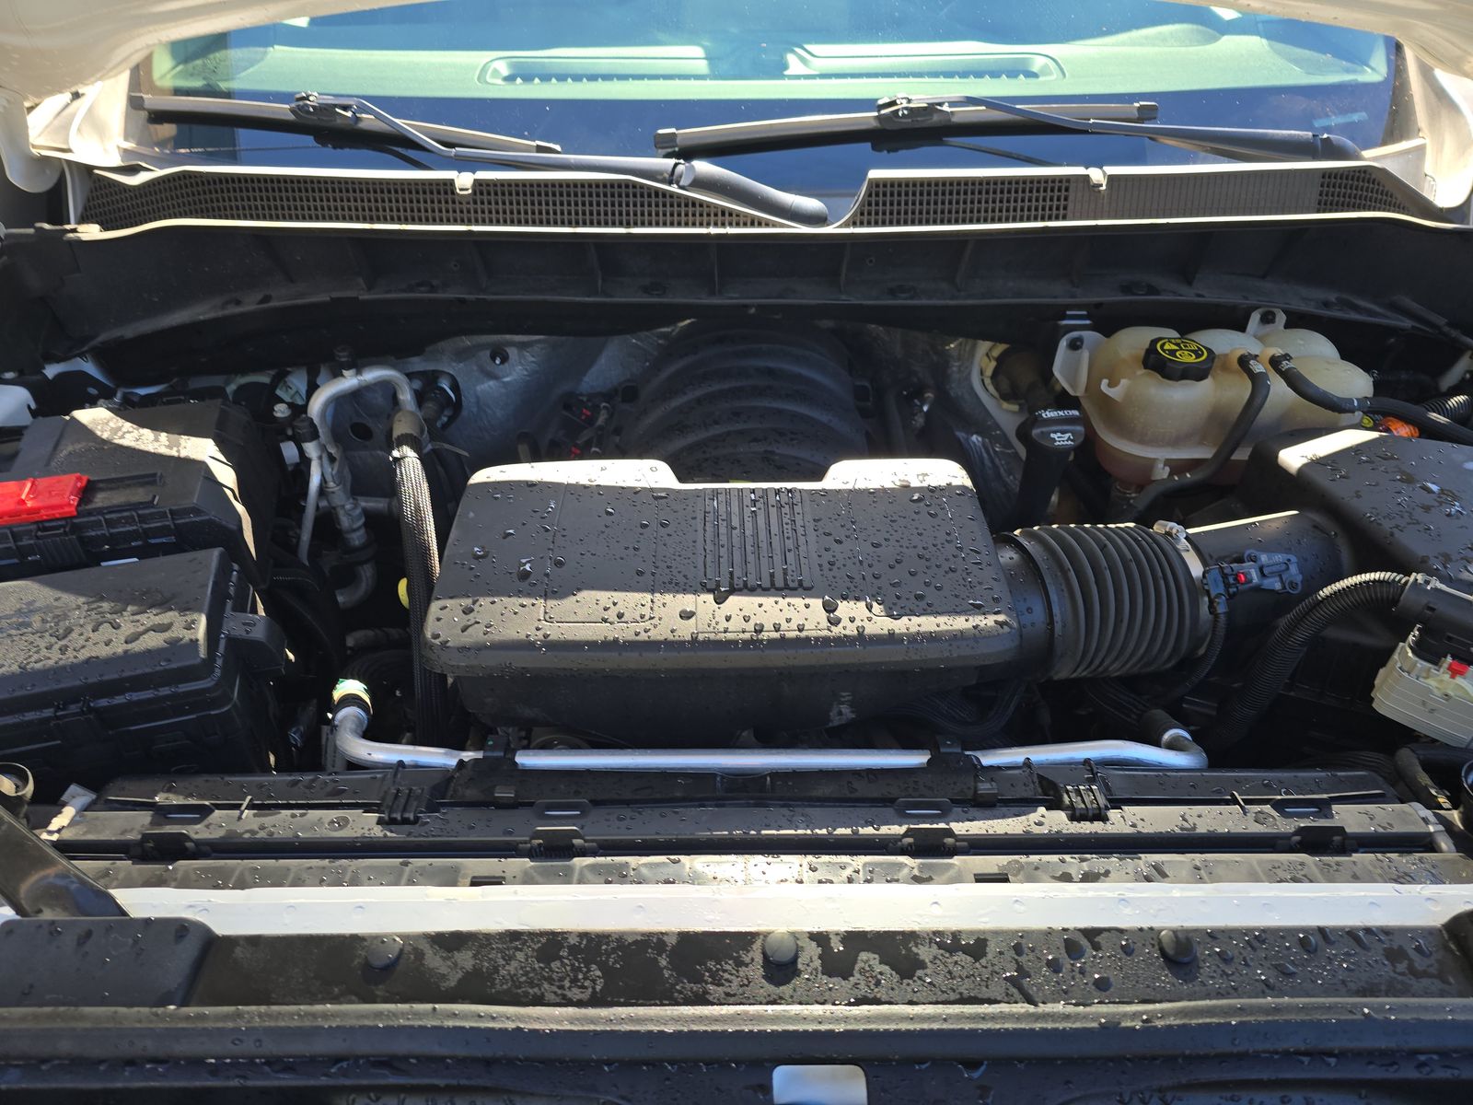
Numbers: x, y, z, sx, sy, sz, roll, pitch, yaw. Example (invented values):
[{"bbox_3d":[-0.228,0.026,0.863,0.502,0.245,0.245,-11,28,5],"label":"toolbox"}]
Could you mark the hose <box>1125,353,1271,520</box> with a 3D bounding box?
[{"bbox_3d":[0.423,-0.100,0.899,0.145,0.110,0.170,0,40,0],"label":"hose"}]

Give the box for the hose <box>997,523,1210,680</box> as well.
[{"bbox_3d":[0.306,0.041,0.815,0.150,0.122,0.122,-3,40,-11],"label":"hose"}]

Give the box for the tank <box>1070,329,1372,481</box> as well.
[{"bbox_3d":[0.458,-0.132,0.959,0.275,0.165,0.170,0,40,0],"label":"tank"}]

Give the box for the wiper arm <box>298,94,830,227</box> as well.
[{"bbox_3d":[-0.199,-0.439,1.080,0.600,0.055,0.065,14,42,7],"label":"wiper arm"}]

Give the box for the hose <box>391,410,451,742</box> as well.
[{"bbox_3d":[-0.283,0.014,0.875,0.045,0.050,0.300,-14,73,12],"label":"hose"}]

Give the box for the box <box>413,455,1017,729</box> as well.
[{"bbox_3d":[-0.011,0.051,0.833,0.440,0.155,0.215,0,46,0],"label":"box"}]

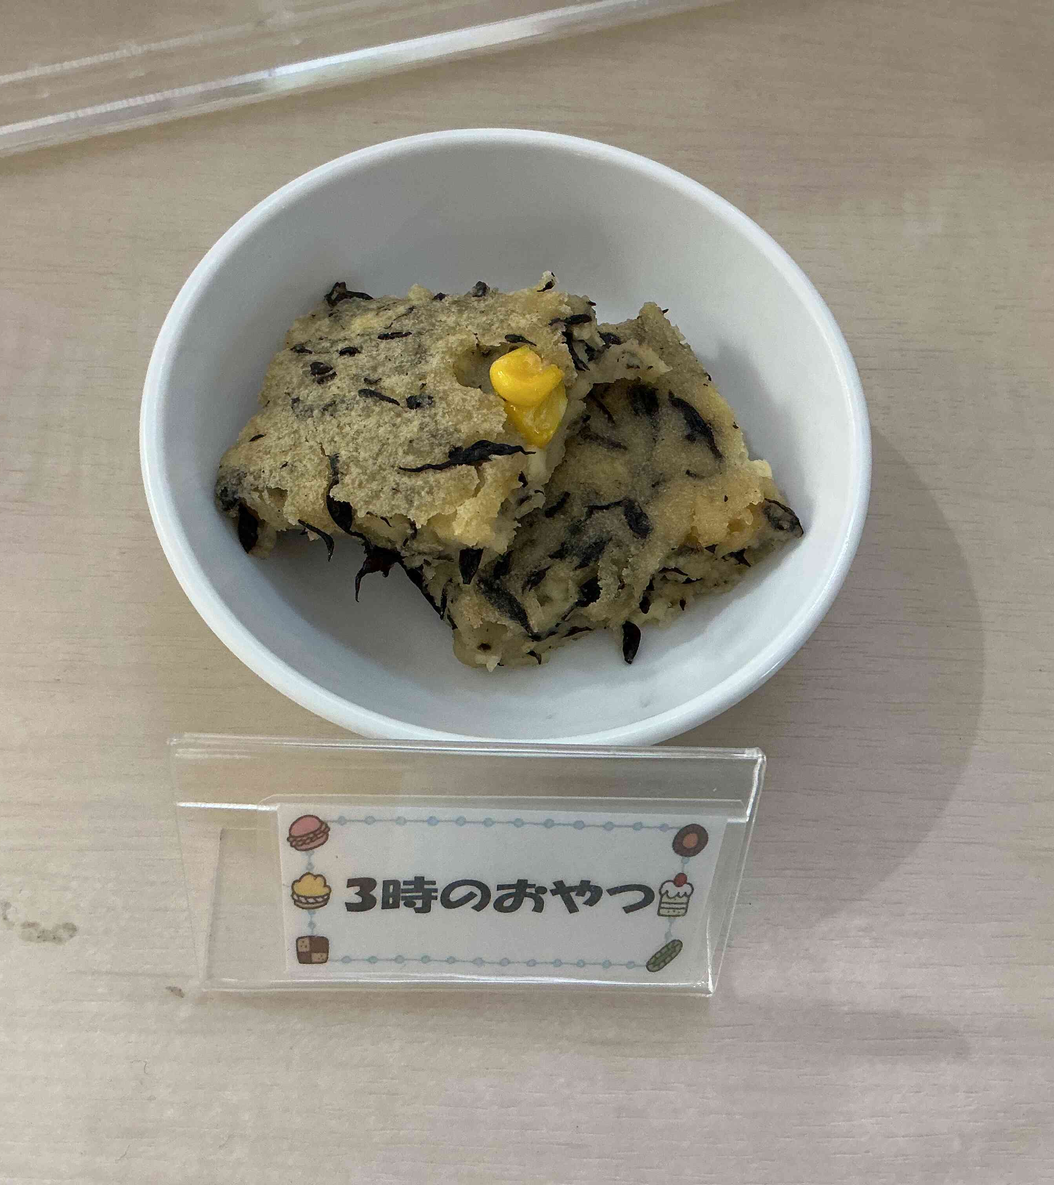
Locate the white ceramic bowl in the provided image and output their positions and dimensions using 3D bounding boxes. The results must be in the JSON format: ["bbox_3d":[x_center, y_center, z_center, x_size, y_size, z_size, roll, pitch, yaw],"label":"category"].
[{"bbox_3d":[-0.004,-0.021,0.231,0.117,0.040,0.117,0,67,-4],"label":"white ceramic bowl"}]

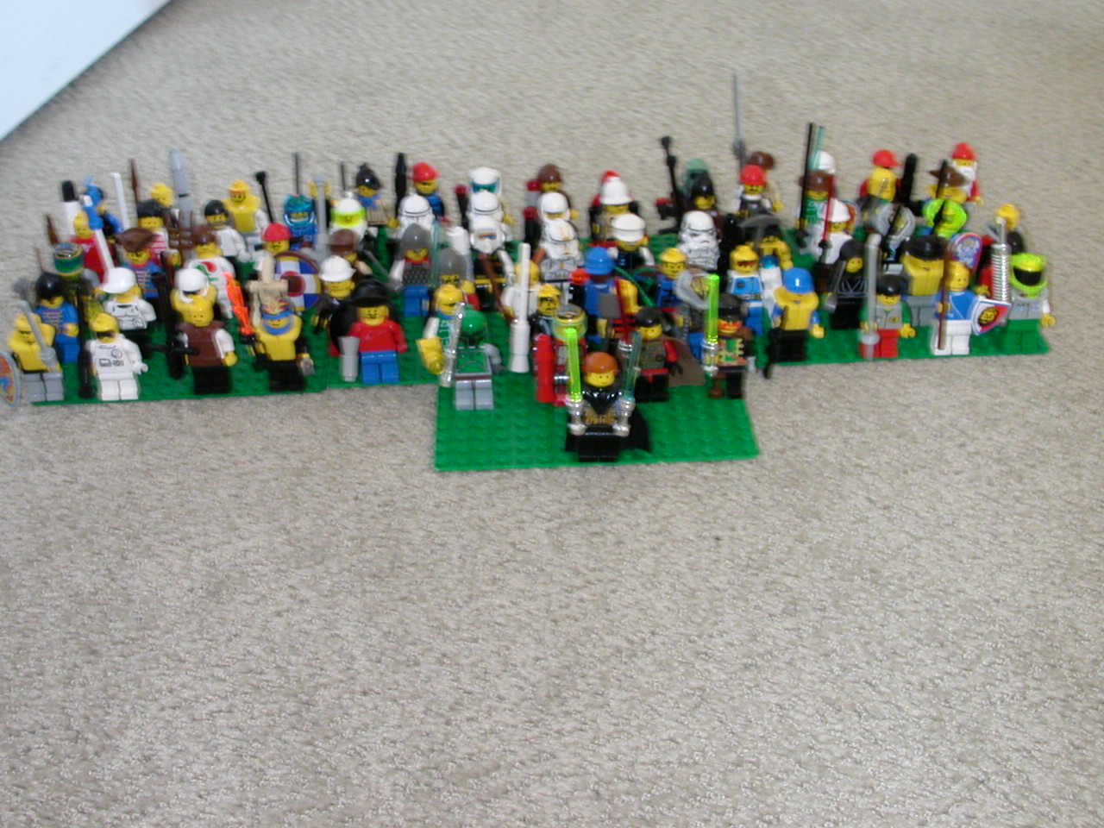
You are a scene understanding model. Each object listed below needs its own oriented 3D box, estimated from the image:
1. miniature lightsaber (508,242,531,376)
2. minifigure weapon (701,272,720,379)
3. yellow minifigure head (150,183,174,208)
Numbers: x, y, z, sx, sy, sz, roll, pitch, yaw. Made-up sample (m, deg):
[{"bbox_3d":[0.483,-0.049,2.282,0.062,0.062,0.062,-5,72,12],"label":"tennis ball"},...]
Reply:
[{"bbox_3d":[-0.014,-0.046,0.591,0.008,0.060,0.008,2,24,-3],"label":"miniature lightsaber"},{"bbox_3d":[0.064,-0.035,0.549,0.006,0.049,0.006,-3,36,-1],"label":"minifigure weapon"},{"bbox_3d":[-0.189,-0.107,0.669,0.010,0.011,0.010,-3,35,-1],"label":"yellow minifigure head"}]

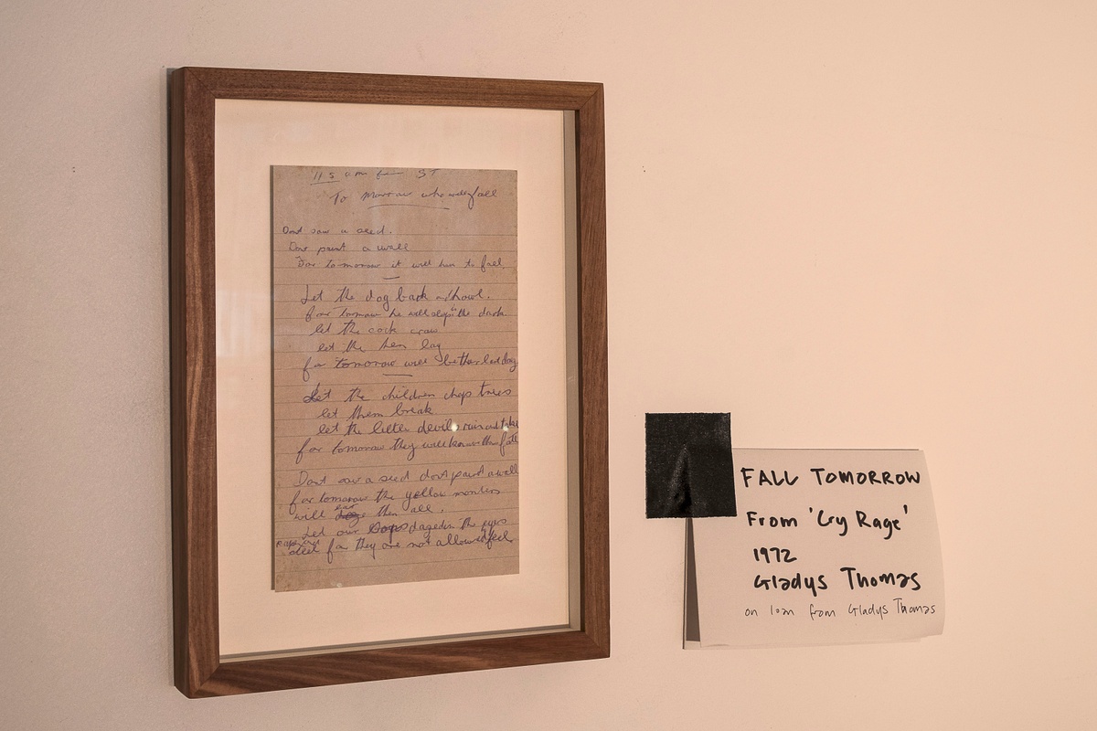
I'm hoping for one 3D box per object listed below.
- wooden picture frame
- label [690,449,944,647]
[{"bbox_3d":[-0.074,0.006,0.881,0.214,0.291,0.028,-1,2,-24],"label":"wooden picture frame"},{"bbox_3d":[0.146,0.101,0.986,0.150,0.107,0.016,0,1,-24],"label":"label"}]

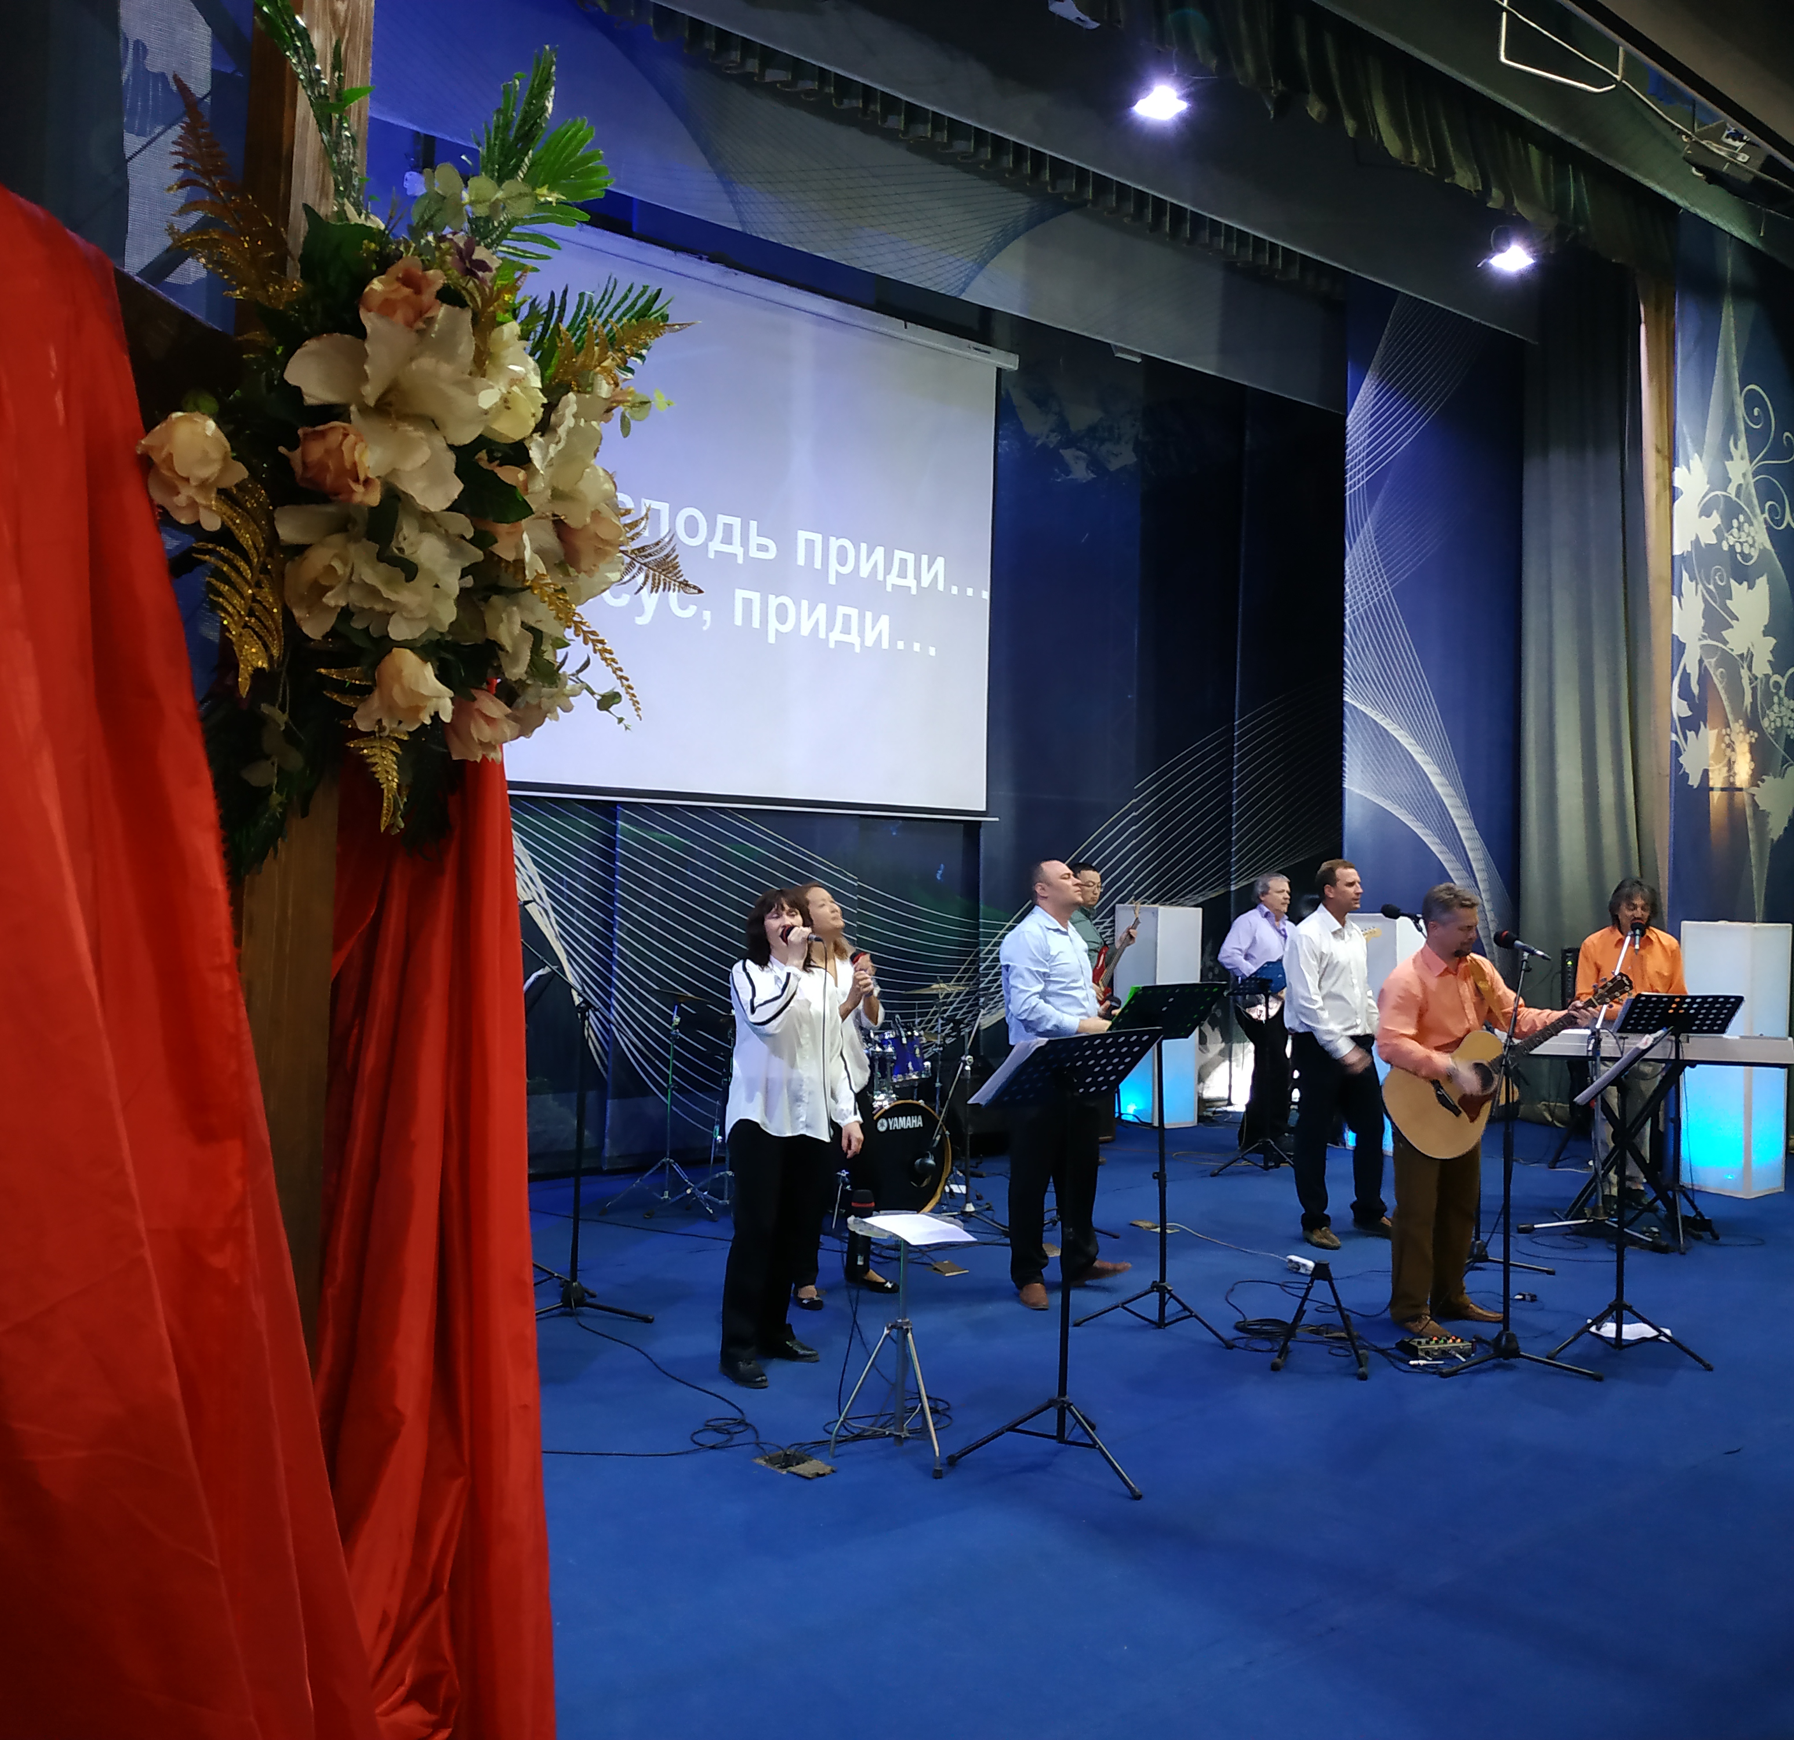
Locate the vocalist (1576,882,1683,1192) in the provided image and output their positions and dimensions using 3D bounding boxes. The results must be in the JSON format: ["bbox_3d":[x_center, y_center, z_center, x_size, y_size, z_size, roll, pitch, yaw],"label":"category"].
[{"bbox_3d":[3.997,0.931,8.691,0.600,1.770,0.460,1,-1,16],"label":"vocalist"}]

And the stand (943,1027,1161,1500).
[{"bbox_3d":[0.527,1.086,4.620,0.540,1.230,0.500,2,-1,-43],"label":"stand"}]

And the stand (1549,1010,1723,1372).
[{"bbox_3d":[2.728,1.157,5.910,0.510,1.210,0.560,1,-1,31],"label":"stand"}]

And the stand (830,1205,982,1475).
[{"bbox_3d":[0.027,1.361,4.683,0.410,0.660,0.430,2,-1,-27],"label":"stand"}]

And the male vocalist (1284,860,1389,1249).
[{"bbox_3d":[2.122,0.860,7.669,0.510,1.810,0.360,2,-1,-42],"label":"male vocalist"}]

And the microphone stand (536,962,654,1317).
[{"bbox_3d":[-1.275,0.977,6.236,0.700,1.400,0.600,1,-1,41],"label":"microphone stand"}]

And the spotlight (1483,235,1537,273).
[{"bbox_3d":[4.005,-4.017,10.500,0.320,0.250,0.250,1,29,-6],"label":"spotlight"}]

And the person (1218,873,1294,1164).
[{"bbox_3d":[2.289,0.912,10.107,0.550,1.760,0.360,2,-1,-38],"label":"person"}]

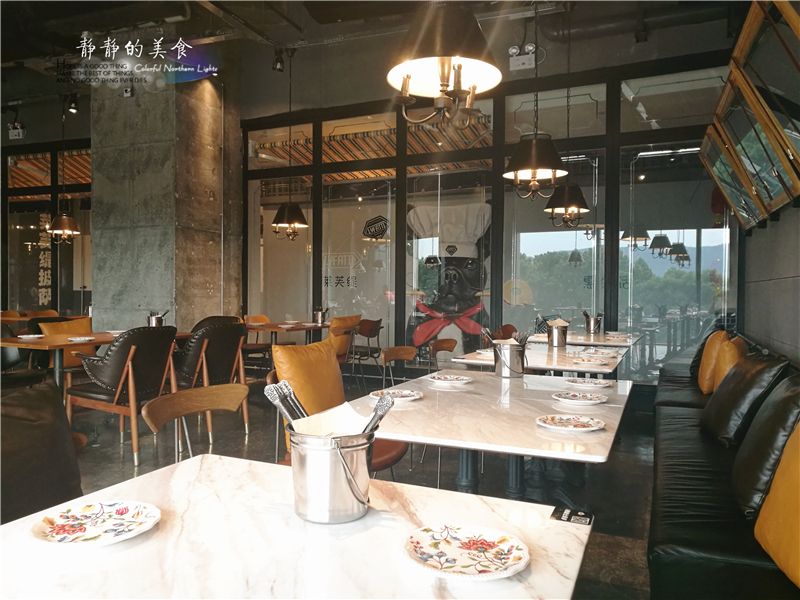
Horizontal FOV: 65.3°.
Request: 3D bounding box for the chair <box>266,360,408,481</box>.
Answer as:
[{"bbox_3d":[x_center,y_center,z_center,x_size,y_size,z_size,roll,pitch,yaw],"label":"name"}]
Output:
[{"bbox_3d":[-0.241,0.665,2.589,0.500,0.760,0.500,1,1,22],"label":"chair"}]

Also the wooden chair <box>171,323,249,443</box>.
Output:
[{"bbox_3d":[-1.515,0.598,4.628,0.600,0.820,0.570,1,1,25],"label":"wooden chair"}]

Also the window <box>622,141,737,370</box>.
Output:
[{"bbox_3d":[2.429,-0.309,5.429,0.940,2.080,0.070,0,1,24],"label":"window"}]

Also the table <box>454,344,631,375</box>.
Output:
[{"bbox_3d":[0.833,0.667,3.466,0.760,0.750,1.200,1,1,23],"label":"table"}]

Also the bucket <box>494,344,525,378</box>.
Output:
[{"bbox_3d":[0.426,0.239,2.430,0.125,0.128,0.125,0,1,0],"label":"bucket"}]

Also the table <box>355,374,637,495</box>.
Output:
[{"bbox_3d":[0.295,0.682,1.959,0.760,0.750,1.200,1,1,23],"label":"table"}]

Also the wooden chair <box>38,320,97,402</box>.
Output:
[{"bbox_3d":[-2.855,0.581,5.428,0.600,0.810,0.600,1,1,23],"label":"wooden chair"}]

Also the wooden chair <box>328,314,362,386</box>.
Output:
[{"bbox_3d":[-0.639,0.602,5.665,0.500,0.800,0.460,0,1,24],"label":"wooden chair"}]

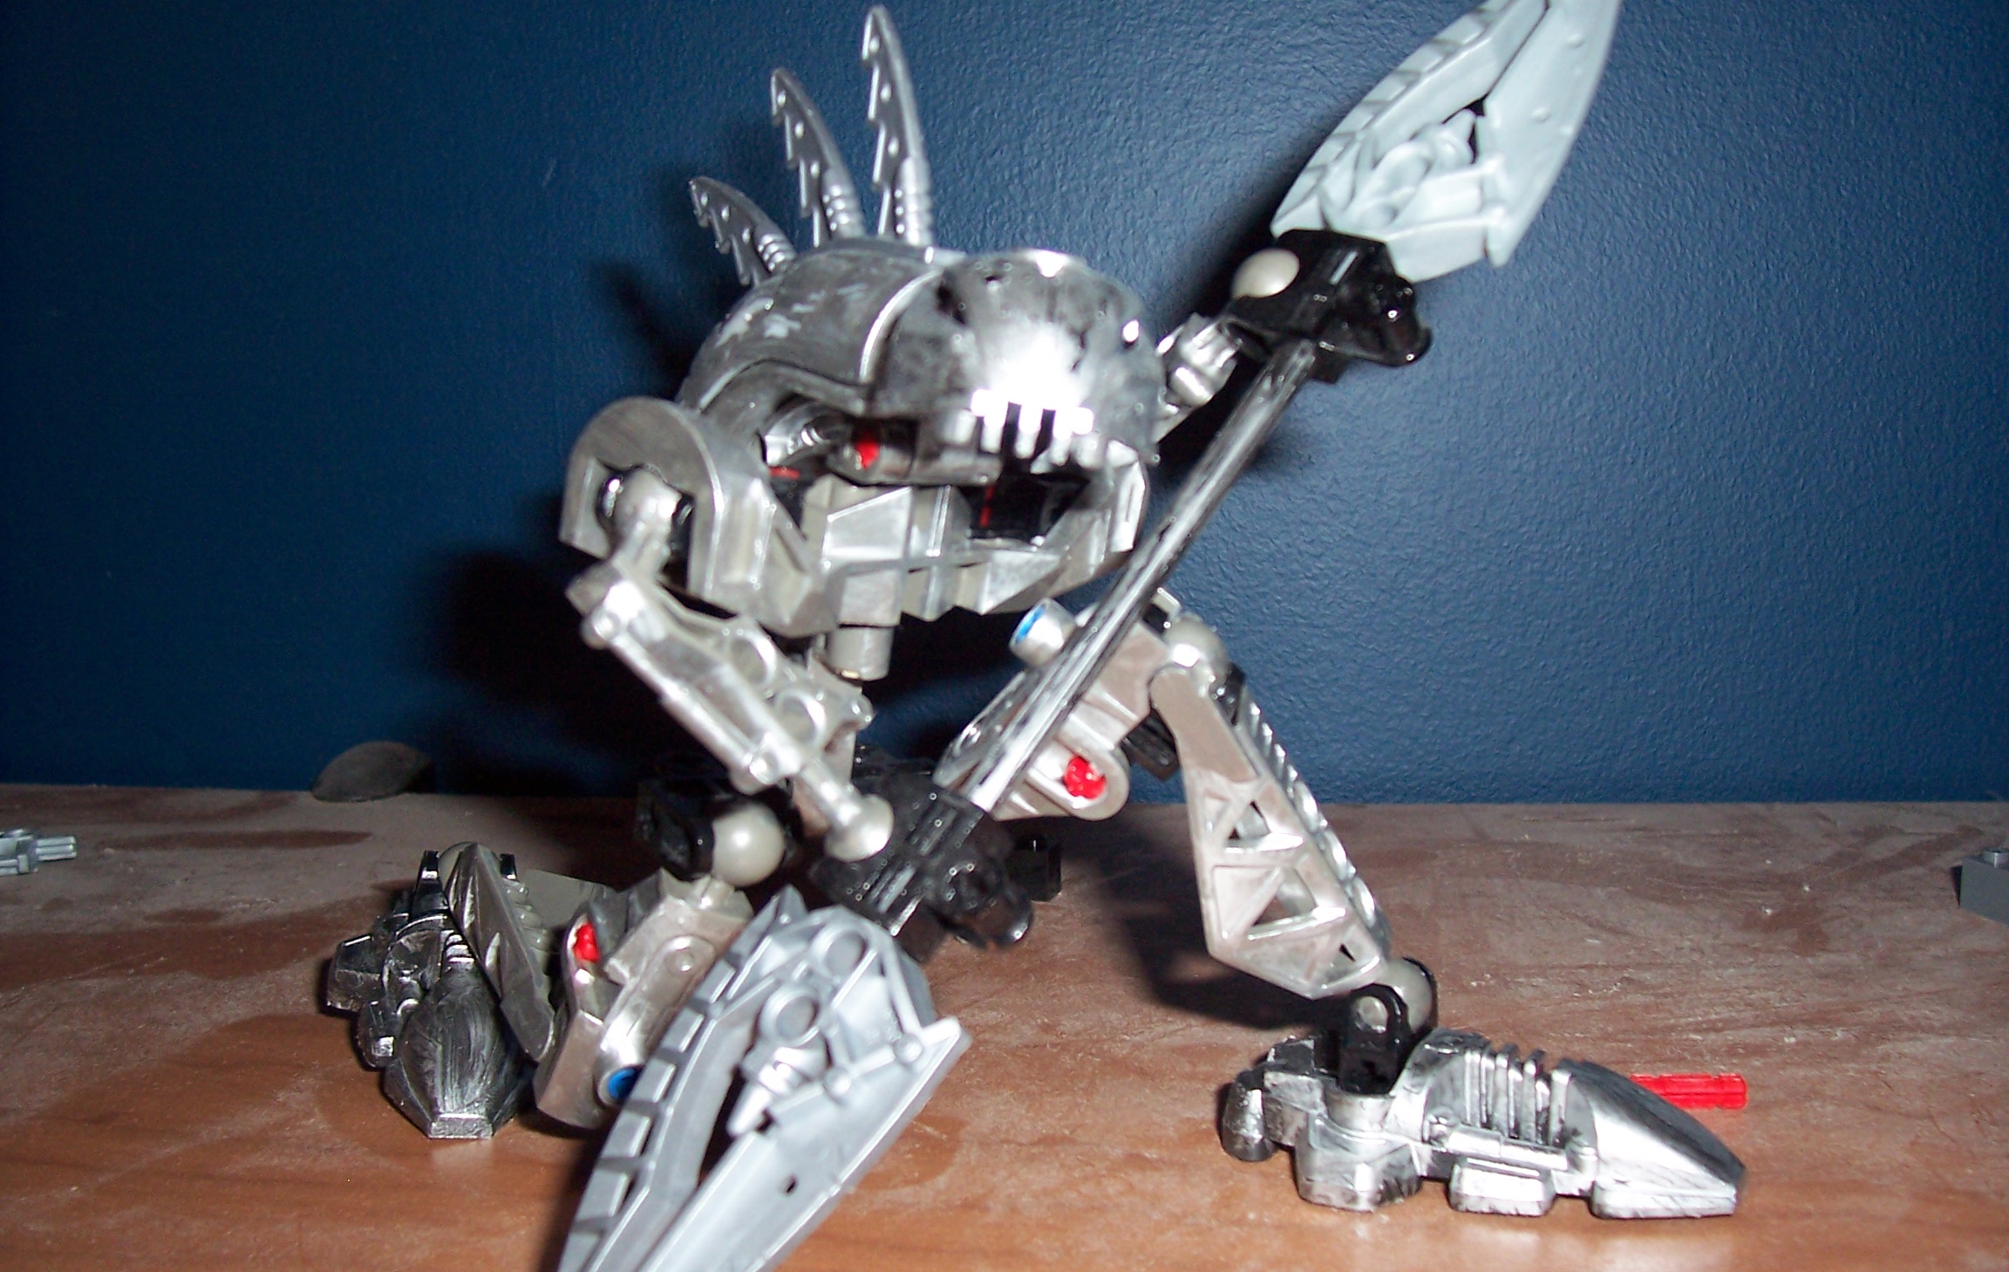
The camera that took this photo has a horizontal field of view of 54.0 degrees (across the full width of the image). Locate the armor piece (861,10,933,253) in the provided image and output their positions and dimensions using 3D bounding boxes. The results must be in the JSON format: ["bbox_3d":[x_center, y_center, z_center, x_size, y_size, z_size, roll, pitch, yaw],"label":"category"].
[{"bbox_3d":[-0.013,-0.064,0.251,0.004,0.032,0.009,-6,-7,-32],"label":"armor piece"}]

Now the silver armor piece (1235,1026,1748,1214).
[{"bbox_3d":[0.061,0.060,0.257,0.064,0.019,0.039,4,11,21],"label":"silver armor piece"}]

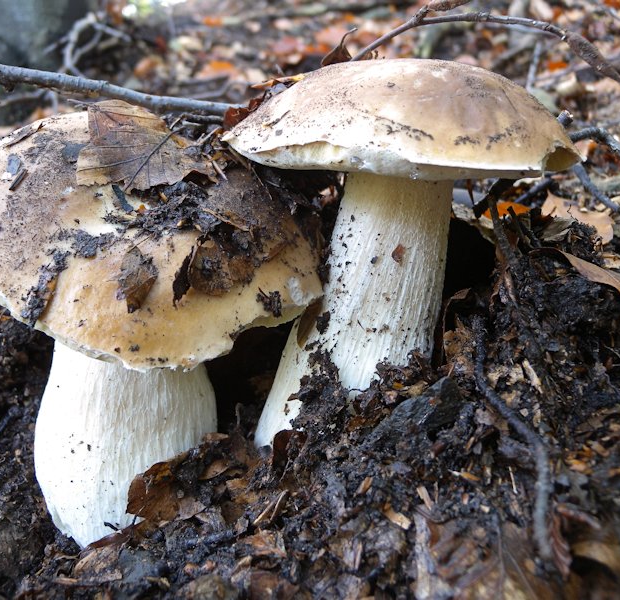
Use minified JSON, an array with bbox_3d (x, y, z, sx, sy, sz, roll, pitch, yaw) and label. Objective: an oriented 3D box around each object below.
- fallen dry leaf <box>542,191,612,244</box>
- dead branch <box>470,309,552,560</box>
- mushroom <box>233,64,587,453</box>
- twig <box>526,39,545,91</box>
[{"bbox_3d":[0.191,-0.058,0.460,0.056,0.014,0.055,0,33,0],"label":"fallen dry leaf"},{"bbox_3d":[0.091,0.053,0.289,0.022,0.012,0.129,-2,43,-3],"label":"dead branch"},{"bbox_3d":[0.037,-0.026,0.332,0.169,0.182,0.166,6,19,0],"label":"mushroom"},{"bbox_3d":[0.296,-0.309,0.850,0.008,0.072,0.008,10,17,0],"label":"twig"}]

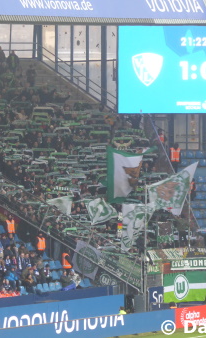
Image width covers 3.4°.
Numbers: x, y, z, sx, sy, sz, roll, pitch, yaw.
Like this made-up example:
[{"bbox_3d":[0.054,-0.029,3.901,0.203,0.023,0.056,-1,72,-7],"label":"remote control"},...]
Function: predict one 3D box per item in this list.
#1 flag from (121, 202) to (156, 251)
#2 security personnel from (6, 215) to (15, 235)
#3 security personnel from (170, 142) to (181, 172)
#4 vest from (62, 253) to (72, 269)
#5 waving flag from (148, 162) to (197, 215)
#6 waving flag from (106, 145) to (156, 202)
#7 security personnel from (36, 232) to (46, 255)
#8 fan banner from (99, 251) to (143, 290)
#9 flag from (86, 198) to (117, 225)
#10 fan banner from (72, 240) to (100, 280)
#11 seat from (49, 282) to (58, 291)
[{"bbox_3d":[1.652,2.800,165.000,1.630,2.400,0.500,0,2,-6],"label":"flag"},{"bbox_3d":[-4.365,3.068,163.226,0.520,1.780,0.340,0,2,7],"label":"security personnel"},{"bbox_3d":[3.675,-0.379,174.000,0.550,1.790,0.360,0,2,6],"label":"security personnel"},{"bbox_3d":[-1.590,4.204,157.500,0.340,0.700,0.500,0,2,-12],"label":"vest"},{"bbox_3d":[3.406,0.990,166.500,2.420,2.600,0.500,0,1,-3],"label":"waving flag"},{"bbox_3d":[1.336,0.267,167.500,2.350,2.720,0.500,0,1,-6],"label":"waving flag"},{"bbox_3d":[-2.846,3.827,159.500,0.500,1.780,0.360,0,1,-18],"label":"security personnel"},{"bbox_3d":[0.833,4.808,164.070,2.500,1.250,0.050,31,17,28],"label":"fan banner"},{"bbox_3d":[-0.071,2.016,163.500,1.450,1.250,0.350,0,1,-6],"label":"flag"},{"bbox_3d":[-0.766,4.383,165.104,1.350,1.350,0.050,25,15,29],"label":"fan banner"},{"bbox_3d":[-2.298,5.469,160.025,0.420,0.420,0.450,1,2,32],"label":"seat"}]

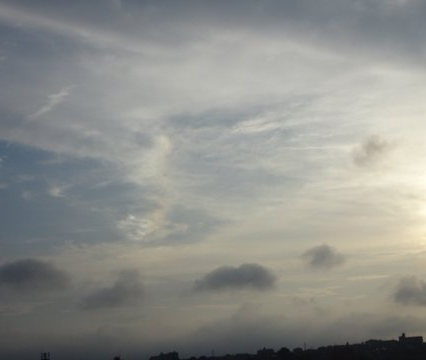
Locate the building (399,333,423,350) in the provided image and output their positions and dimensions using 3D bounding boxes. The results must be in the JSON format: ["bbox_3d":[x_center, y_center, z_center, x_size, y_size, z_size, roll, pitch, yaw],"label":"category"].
[{"bbox_3d":[191.726,157.139,754.866,23.000,17.000,14.000,-4,-14,17],"label":"building"}]

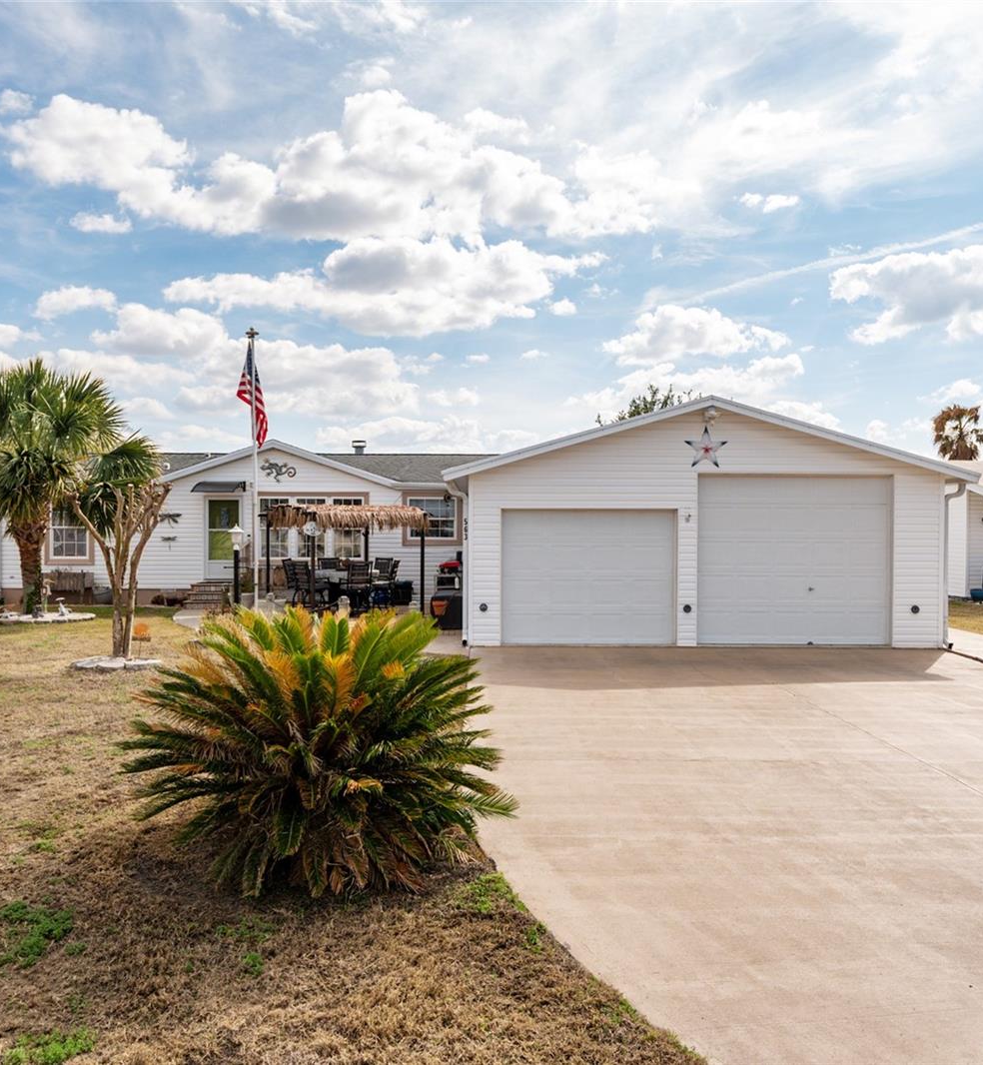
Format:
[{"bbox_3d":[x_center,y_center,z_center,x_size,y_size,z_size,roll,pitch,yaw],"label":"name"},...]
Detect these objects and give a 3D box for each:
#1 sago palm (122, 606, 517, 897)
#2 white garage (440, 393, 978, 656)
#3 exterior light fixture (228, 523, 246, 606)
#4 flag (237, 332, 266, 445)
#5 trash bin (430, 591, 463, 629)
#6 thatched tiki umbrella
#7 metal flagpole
[{"bbox_3d":[-1.074,1.187,5.633,2.450,1.420,2.350,0,1,0],"label":"sago palm"},{"bbox_3d":[3.331,-0.178,17.599,8.130,3.870,8.200,0,1,0],"label":"white garage"},{"bbox_3d":[-4.723,0.816,16.410,0.300,1.930,0.300,0,1,0],"label":"exterior light fixture"},{"bbox_3d":[-4.650,-2.819,17.372,0.580,2.200,0.320,0,1,0],"label":"flag"},{"bbox_3d":[-0.755,1.426,16.366,0.640,0.660,0.620,0,1,0],"label":"trash bin"},{"bbox_3d":[-3.102,0.584,18.607,2.650,2.300,2.650,0,1,-35],"label":"thatched tiki umbrella"},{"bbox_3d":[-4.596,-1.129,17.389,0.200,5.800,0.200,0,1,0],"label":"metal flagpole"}]

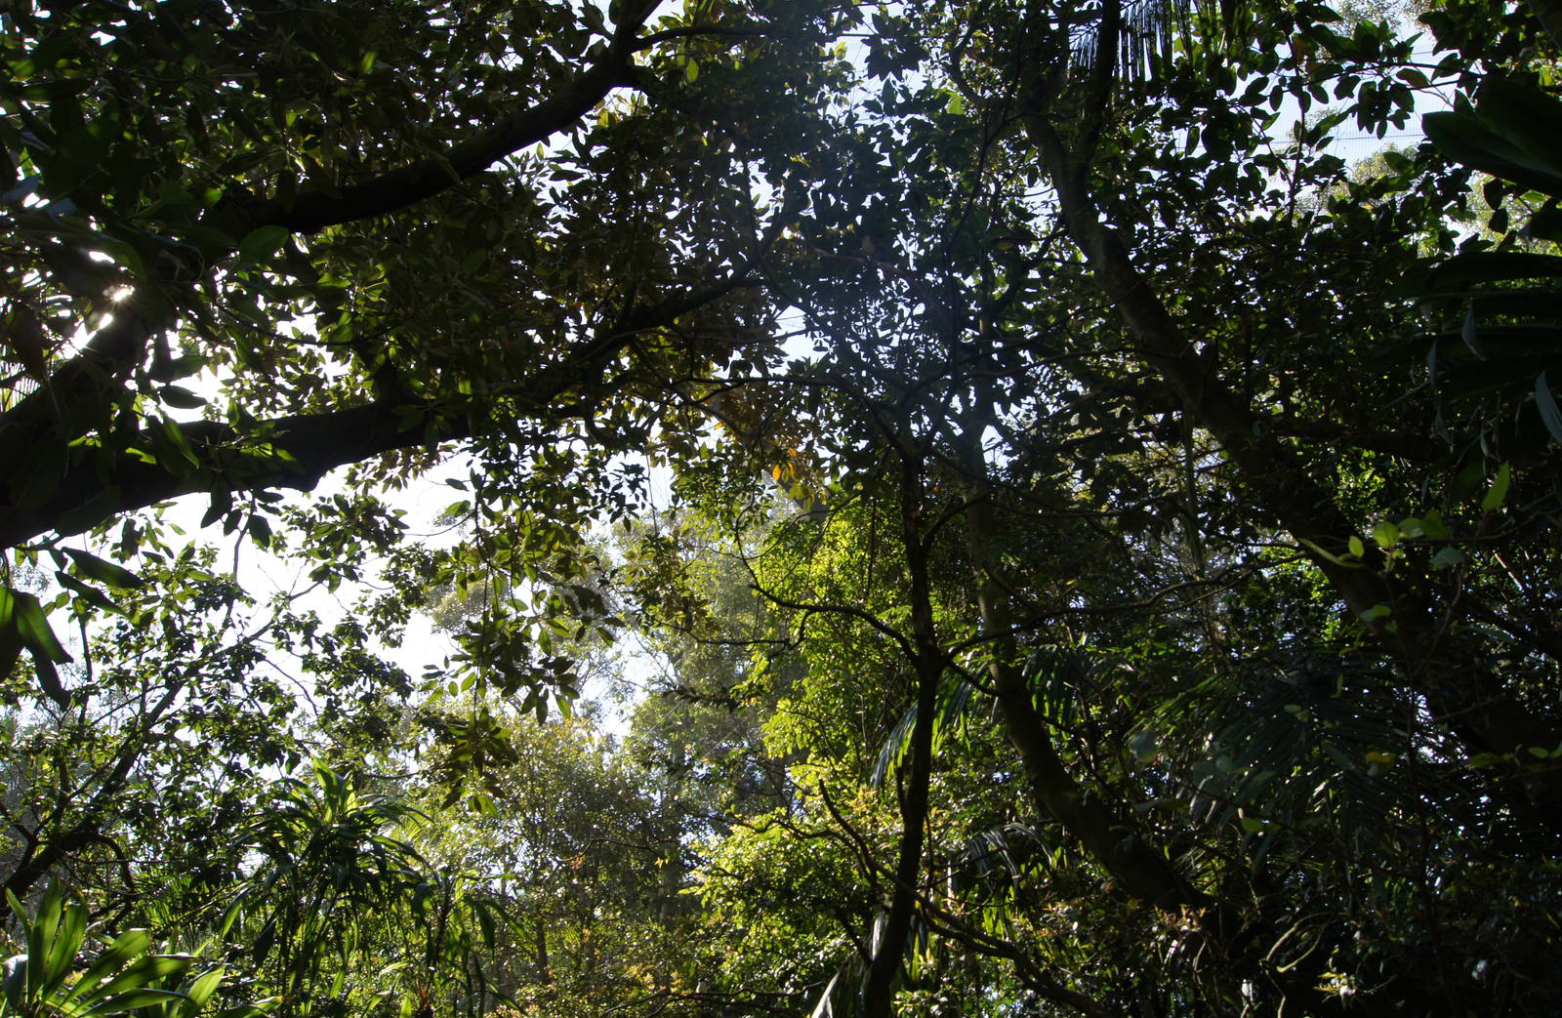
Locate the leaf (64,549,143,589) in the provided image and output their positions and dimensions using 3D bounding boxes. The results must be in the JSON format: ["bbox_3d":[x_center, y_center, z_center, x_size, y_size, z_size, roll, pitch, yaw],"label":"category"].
[{"bbox_3d":[-1.388,0.121,2.400,0.168,0.022,0.062,35,-61,-30],"label":"leaf"}]

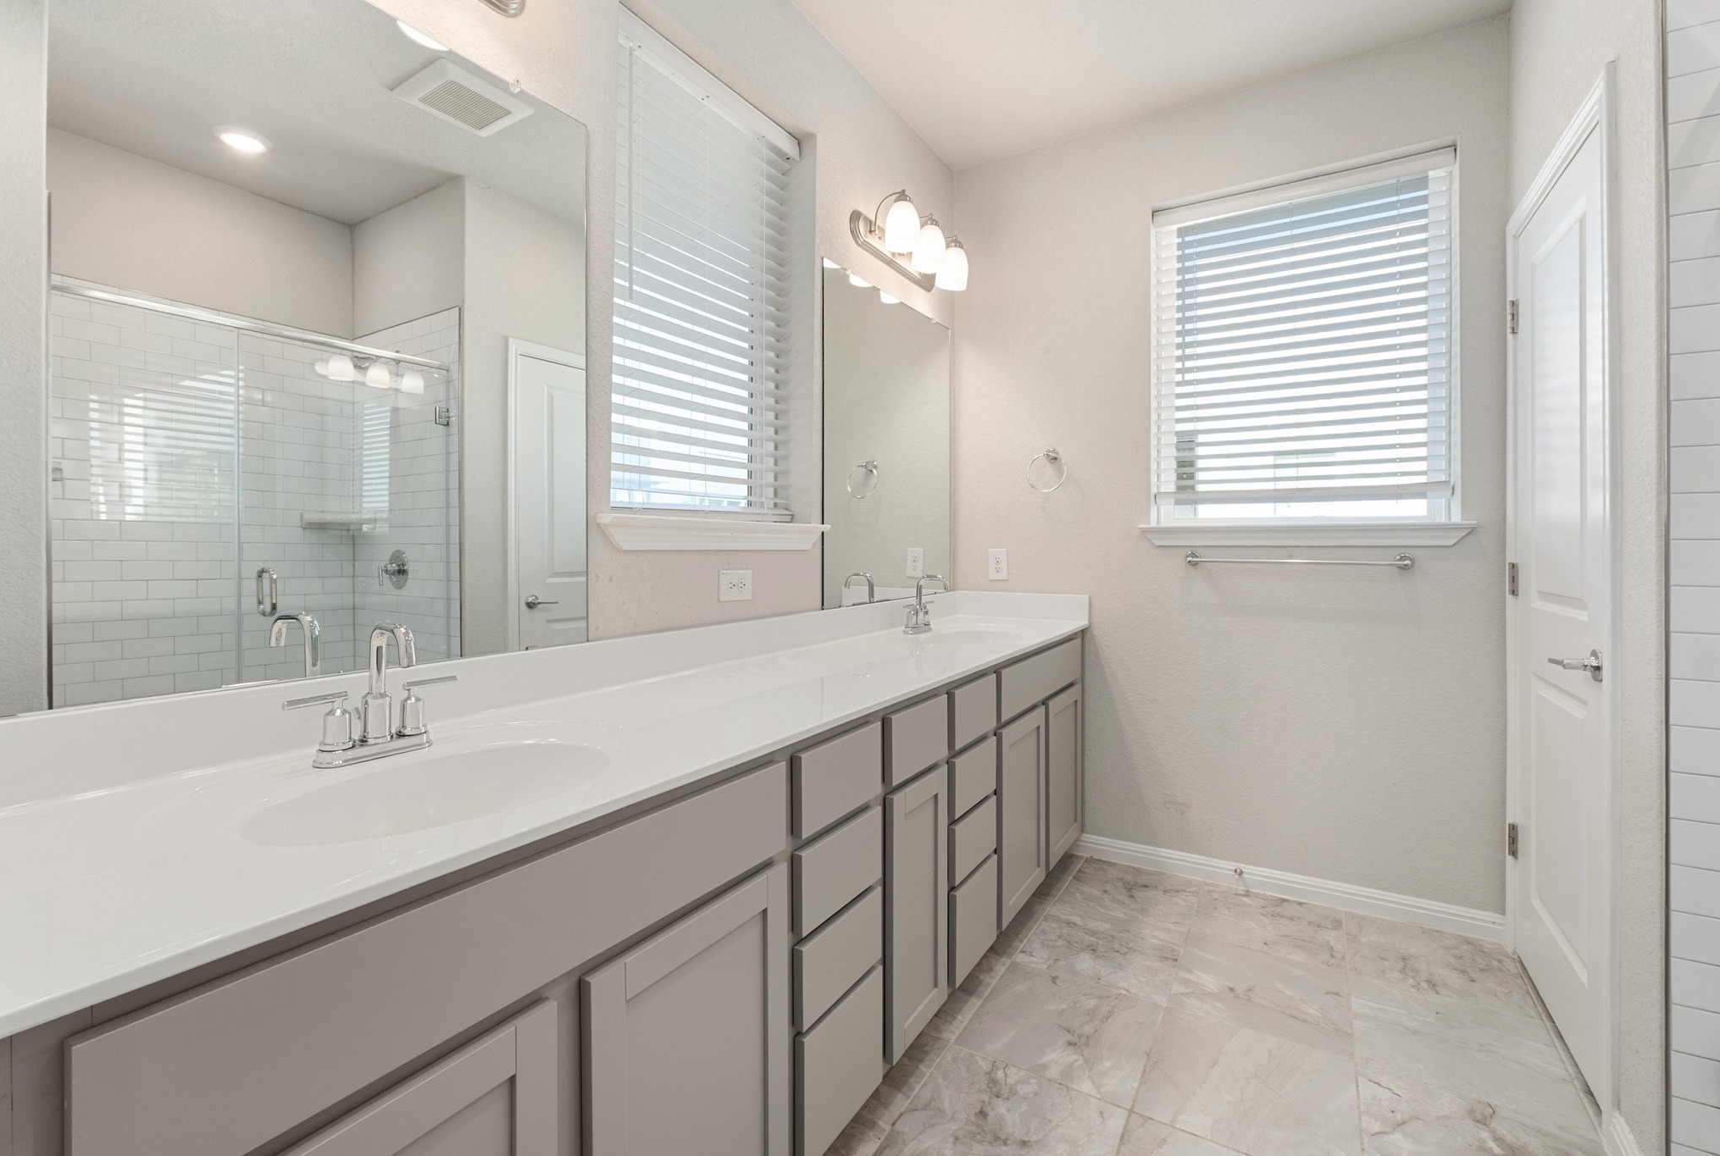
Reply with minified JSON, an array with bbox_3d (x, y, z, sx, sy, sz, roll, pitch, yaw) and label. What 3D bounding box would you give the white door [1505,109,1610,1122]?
[{"bbox_3d":[1.723,0.067,1.765,0.045,2.045,0.730,1,3,31],"label":"white door"}]

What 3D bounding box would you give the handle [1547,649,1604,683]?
[{"bbox_3d":[1.541,0.189,1.559,0.060,0.070,0.140,1,3,31],"label":"handle"}]

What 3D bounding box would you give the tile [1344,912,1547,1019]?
[{"bbox_3d":[1.631,1.097,2.068,0.403,0.010,0.403,1,2,31],"label":"tile"}]

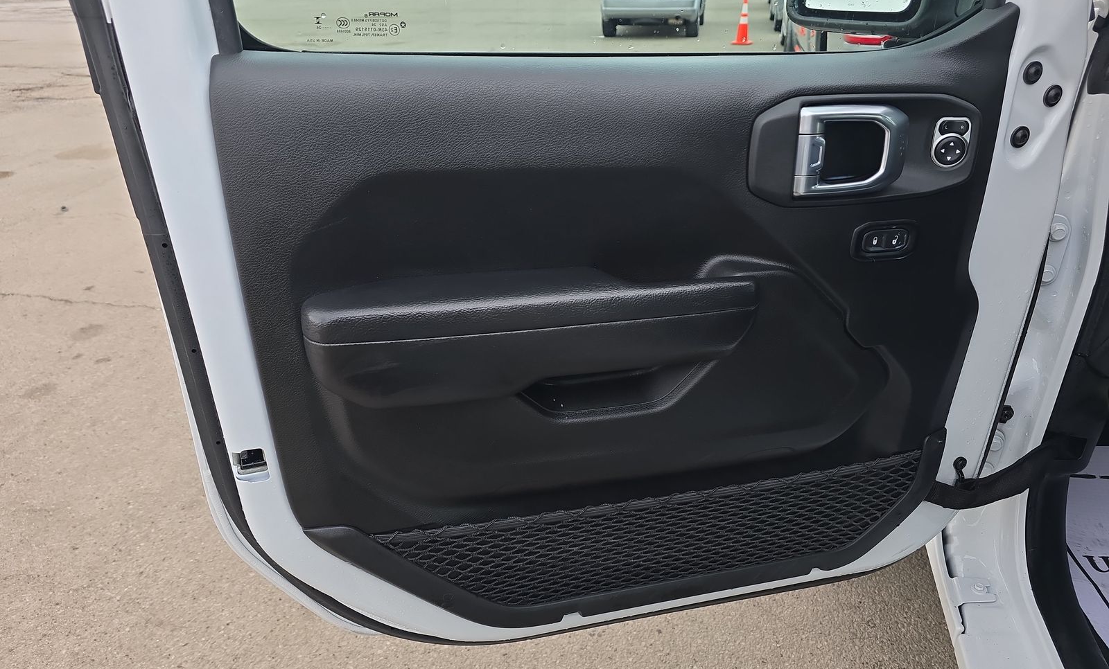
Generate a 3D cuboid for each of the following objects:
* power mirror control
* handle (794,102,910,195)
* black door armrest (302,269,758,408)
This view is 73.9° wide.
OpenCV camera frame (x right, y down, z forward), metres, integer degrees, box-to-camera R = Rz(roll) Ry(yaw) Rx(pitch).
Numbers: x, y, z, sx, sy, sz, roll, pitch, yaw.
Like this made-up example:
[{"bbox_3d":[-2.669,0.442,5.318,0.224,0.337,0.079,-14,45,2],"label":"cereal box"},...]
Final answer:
[{"bbox_3d":[0.389,-0.188,0.722,0.033,0.048,0.012,2,23,4],"label":"power mirror control"},{"bbox_3d":[0.286,-0.179,0.715,0.099,0.084,0.030,-5,23,-7],"label":"handle"},{"bbox_3d":[-0.018,-0.002,0.759,0.440,0.114,0.082,-5,28,-6],"label":"black door armrest"}]

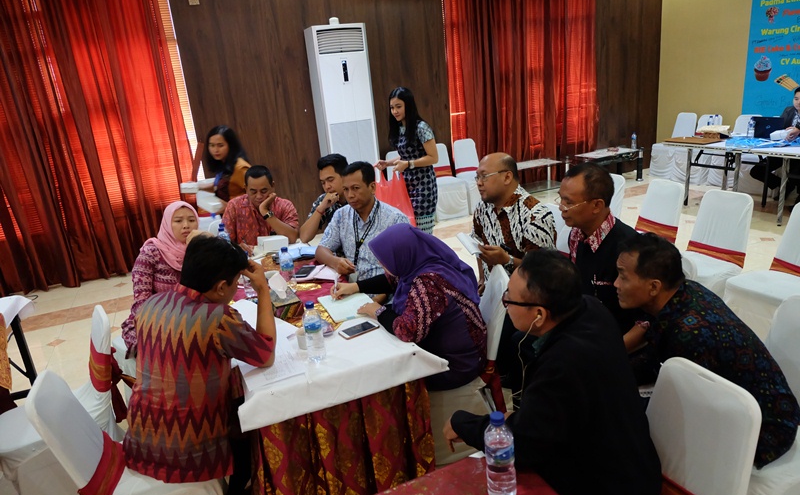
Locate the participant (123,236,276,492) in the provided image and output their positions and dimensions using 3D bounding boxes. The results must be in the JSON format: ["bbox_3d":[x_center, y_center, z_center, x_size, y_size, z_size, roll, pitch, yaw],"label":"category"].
[{"bbox_3d":[-0.680,0.580,2.100,0.520,1.210,0.720,4,20,30],"label":"participant"}]

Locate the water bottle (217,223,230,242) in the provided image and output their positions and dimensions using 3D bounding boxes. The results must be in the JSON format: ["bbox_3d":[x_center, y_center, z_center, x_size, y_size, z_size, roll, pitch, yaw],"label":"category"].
[{"bbox_3d":[-1.085,-0.010,3.320,0.067,0.228,0.067,-13,19,-20],"label":"water bottle"}]

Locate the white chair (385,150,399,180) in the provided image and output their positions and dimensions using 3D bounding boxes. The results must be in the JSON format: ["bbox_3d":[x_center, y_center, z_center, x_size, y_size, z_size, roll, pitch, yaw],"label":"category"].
[{"bbox_3d":[0.145,-0.737,6.602,0.450,0.900,0.520,-13,18,-21],"label":"white chair"}]

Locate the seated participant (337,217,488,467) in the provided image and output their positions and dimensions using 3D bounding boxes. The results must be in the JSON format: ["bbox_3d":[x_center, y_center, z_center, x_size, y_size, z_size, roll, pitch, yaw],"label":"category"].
[{"bbox_3d":[0.081,0.443,2.378,0.680,1.130,0.560,-6,17,-1],"label":"seated participant"}]

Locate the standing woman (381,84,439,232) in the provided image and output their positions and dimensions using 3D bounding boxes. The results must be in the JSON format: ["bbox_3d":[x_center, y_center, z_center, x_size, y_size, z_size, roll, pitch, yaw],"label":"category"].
[{"bbox_3d":[0.124,-0.424,4.335,0.480,1.670,0.460,-19,21,-36],"label":"standing woman"}]

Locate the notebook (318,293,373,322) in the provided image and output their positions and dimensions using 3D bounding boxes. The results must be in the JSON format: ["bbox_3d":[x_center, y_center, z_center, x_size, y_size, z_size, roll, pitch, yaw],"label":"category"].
[{"bbox_3d":[-0.213,0.266,2.367,0.215,0.015,0.285,-13,18,-23],"label":"notebook"}]

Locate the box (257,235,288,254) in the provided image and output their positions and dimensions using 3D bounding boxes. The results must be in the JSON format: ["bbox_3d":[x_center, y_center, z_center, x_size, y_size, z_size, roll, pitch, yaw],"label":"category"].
[{"bbox_3d":[-0.832,-0.028,3.529,0.165,0.070,0.120,-7,17,-5],"label":"box"}]

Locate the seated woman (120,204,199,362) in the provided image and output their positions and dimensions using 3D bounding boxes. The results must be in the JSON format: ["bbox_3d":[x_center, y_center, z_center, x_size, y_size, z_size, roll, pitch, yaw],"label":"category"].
[{"bbox_3d":[-1.093,0.367,2.848,0.630,1.200,0.490,1,18,22],"label":"seated woman"}]

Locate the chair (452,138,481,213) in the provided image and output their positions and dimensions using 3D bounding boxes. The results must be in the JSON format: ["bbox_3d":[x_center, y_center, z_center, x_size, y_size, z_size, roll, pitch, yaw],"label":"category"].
[{"bbox_3d":[1.000,-0.945,7.082,0.440,0.900,0.520,-12,18,-18],"label":"chair"}]

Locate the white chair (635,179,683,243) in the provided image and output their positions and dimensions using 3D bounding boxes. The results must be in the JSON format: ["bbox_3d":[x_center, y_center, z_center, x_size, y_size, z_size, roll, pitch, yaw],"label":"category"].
[{"bbox_3d":[1.711,-0.008,3.812,0.540,0.890,0.450,-11,18,-16],"label":"white chair"}]

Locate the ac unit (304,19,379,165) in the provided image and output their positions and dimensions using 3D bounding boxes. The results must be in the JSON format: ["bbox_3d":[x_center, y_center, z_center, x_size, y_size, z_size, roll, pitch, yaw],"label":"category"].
[{"bbox_3d":[-0.624,-1.434,6.182,0.600,2.100,0.370,-13,18,-21],"label":"ac unit"}]

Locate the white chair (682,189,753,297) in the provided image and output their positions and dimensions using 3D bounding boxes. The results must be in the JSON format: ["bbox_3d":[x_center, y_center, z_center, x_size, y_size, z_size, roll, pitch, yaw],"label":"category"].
[{"bbox_3d":[1.873,0.121,3.350,0.540,0.890,0.450,-13,19,-20],"label":"white chair"}]

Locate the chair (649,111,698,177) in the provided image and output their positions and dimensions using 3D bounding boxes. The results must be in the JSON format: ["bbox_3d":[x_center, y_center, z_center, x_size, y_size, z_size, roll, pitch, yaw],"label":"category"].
[{"bbox_3d":[4.023,-1.504,7.781,0.540,0.890,0.450,-13,19,-20],"label":"chair"}]

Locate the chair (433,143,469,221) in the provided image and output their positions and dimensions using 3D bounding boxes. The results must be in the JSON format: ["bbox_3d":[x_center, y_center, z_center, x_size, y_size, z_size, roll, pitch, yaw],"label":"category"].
[{"bbox_3d":[0.554,-0.854,6.930,0.440,0.900,0.520,-12,18,-18],"label":"chair"}]

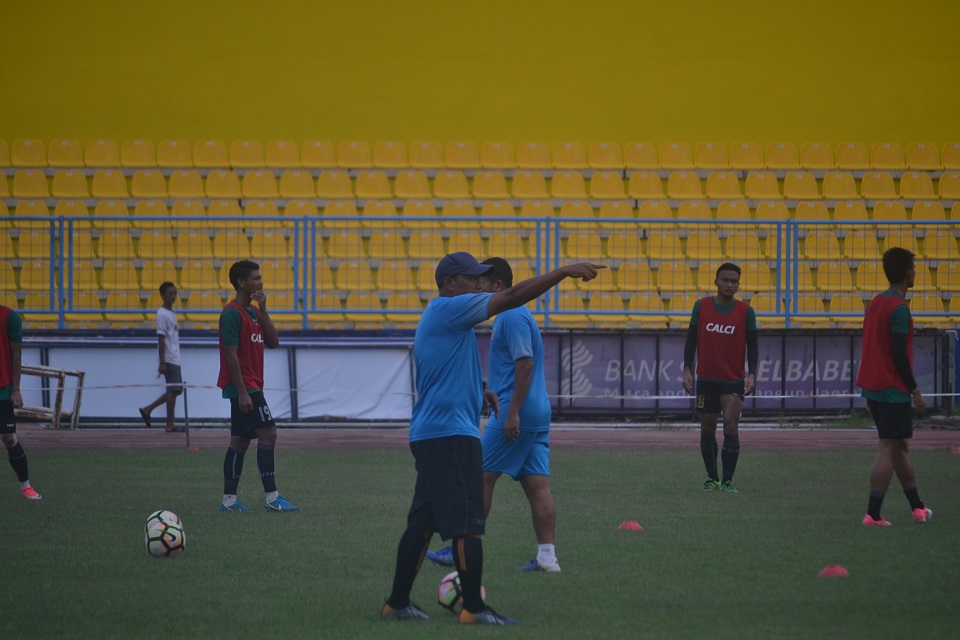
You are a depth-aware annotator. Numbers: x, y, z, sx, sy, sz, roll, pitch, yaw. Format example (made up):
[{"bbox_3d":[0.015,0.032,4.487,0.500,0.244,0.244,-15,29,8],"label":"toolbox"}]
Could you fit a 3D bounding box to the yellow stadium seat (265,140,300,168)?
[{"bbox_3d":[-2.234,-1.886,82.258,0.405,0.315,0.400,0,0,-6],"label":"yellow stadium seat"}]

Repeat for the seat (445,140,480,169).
[{"bbox_3d":[-0.219,-2.125,92.882,0.450,0.355,0.420,0,0,-5],"label":"seat"}]

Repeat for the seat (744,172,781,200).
[{"bbox_3d":[3.448,-1.635,87.872,0.440,0.345,0.420,0,0,-3],"label":"seat"}]

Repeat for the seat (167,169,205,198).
[{"bbox_3d":[-3.767,-1.737,92.486,0.455,0.355,0.410,0,0,-8],"label":"seat"}]

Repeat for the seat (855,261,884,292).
[{"bbox_3d":[4.949,-0.539,90.196,0.450,0.355,0.420,0,0,-5],"label":"seat"}]

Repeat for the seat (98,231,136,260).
[{"bbox_3d":[-4.581,-0.947,90.977,0.455,0.355,0.410,0,0,-8],"label":"seat"}]

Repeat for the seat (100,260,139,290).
[{"bbox_3d":[-4.261,-0.520,85.086,0.440,0.345,0.420,0,0,-3],"label":"seat"}]

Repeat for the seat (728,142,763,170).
[{"bbox_3d":[3.407,-2.097,92.278,0.440,0.350,0.420,0,0,-5],"label":"seat"}]

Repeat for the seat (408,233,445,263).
[{"bbox_3d":[-0.640,-0.888,86.068,0.440,0.345,0.420,0,0,-3],"label":"seat"}]

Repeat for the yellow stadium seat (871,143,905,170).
[{"bbox_3d":[5.334,-2.127,93.930,0.455,0.355,0.410,0,0,-2],"label":"yellow stadium seat"}]

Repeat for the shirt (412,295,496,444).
[{"bbox_3d":[-0.127,0.219,33.200,0.370,0.690,0.470,0,0,-15],"label":"shirt"}]

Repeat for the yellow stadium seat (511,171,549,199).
[{"bbox_3d":[0.623,-1.672,88.849,0.450,0.350,0.420,0,0,-4],"label":"yellow stadium seat"}]

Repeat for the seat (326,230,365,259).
[{"bbox_3d":[-1.670,-0.920,88.939,0.440,0.350,0.420,0,0,-5],"label":"seat"}]

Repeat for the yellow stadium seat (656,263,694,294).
[{"bbox_3d":[2.446,-0.539,89.996,0.450,0.355,0.420,0,0,-5],"label":"yellow stadium seat"}]

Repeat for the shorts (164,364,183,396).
[{"bbox_3d":[-3.203,0.622,75.300,0.220,0.360,0.310,0,0,18],"label":"shorts"}]

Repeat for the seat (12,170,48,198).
[{"bbox_3d":[-5.517,-1.663,88.366,0.450,0.350,0.420,0,0,-4],"label":"seat"}]

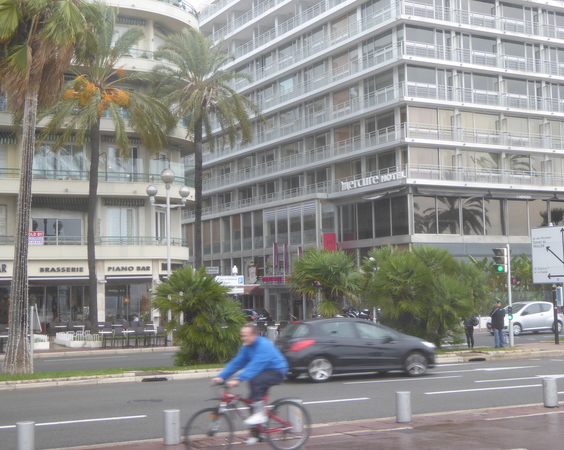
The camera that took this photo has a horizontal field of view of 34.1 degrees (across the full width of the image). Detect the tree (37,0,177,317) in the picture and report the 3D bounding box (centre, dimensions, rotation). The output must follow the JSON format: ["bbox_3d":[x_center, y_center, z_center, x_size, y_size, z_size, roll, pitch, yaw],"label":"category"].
[{"bbox_3d":[-8.264,-2.508,43.920,6.300,16.125,6.000,0,-4,-11],"label":"tree"}]

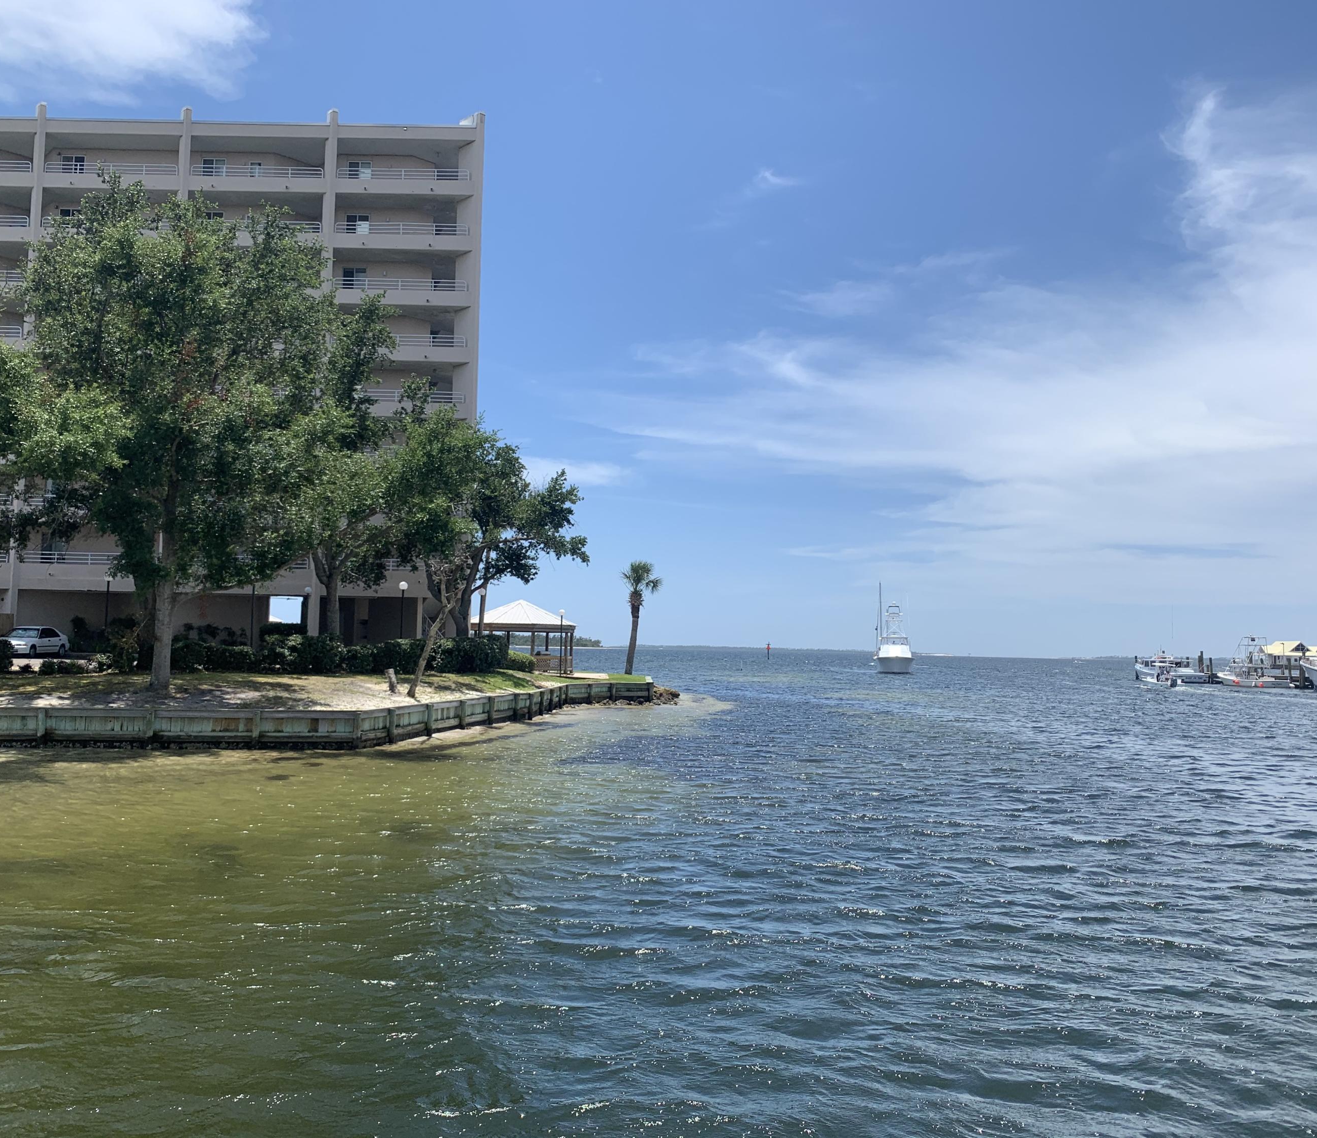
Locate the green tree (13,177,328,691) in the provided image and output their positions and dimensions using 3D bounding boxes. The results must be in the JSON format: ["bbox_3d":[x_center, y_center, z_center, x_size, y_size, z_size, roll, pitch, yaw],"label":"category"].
[{"bbox_3d":[-13.503,-3.582,31.886,8.500,14.000,8.300,1,-4,0],"label":"green tree"}]

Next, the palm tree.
[{"bbox_3d":[-0.964,2.607,61.717,2.200,6.250,2.200,1,-4,0],"label":"palm tree"}]

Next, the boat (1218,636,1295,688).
[{"bbox_3d":[54.844,8.581,105.460,3.000,4.600,8.400,2,-4,-14],"label":"boat"}]

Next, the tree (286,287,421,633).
[{"bbox_3d":[-11.832,-3.174,44.496,6.000,14.300,6.000,1,-4,0],"label":"tree"}]

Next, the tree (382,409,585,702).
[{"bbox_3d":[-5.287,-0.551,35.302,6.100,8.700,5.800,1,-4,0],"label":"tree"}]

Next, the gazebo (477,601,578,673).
[{"bbox_3d":[-7.109,3.543,60.134,5.500,3.850,5.500,1,-4,3],"label":"gazebo"}]

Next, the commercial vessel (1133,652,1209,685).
[{"bbox_3d":[52.733,10.008,118.621,3.800,3.500,12.500,1,-4,-1],"label":"commercial vessel"}]

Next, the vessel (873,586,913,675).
[{"bbox_3d":[30.660,8.000,148.375,4.800,10.800,13.500,0,-4,9],"label":"vessel"}]

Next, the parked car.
[{"bbox_3d":[-28.937,3.324,52.349,1.700,1.400,4.400,1,-4,0],"label":"parked car"}]

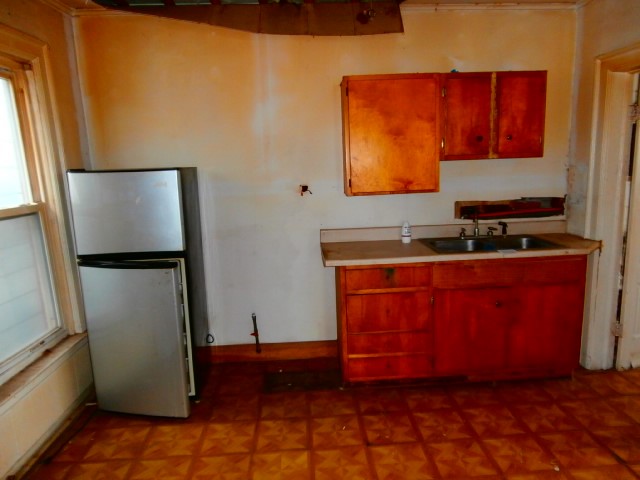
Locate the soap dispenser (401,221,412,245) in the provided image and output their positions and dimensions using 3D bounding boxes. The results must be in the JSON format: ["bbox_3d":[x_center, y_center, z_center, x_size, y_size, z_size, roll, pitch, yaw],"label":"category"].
[{"bbox_3d":[0.632,-0.057,3.231,0.065,0.166,0.060,-2,10,-2],"label":"soap dispenser"}]

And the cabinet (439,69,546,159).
[{"bbox_3d":[1.171,-0.857,3.130,0.720,0.567,0.275,-2,10,-2],"label":"cabinet"}]

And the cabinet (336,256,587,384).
[{"bbox_3d":[0.921,0.500,3.167,1.571,0.855,0.610,-2,10,-2],"label":"cabinet"}]

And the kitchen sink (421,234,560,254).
[{"bbox_3d":[1.177,0.102,3.128,0.840,0.170,0.540,-2,10,-2],"label":"kitchen sink"}]

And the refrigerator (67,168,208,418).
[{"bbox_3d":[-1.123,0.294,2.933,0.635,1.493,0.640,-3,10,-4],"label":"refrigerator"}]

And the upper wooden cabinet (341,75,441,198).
[{"bbox_3d":[0.493,-0.723,3.118,0.638,0.780,0.275,-2,10,-2],"label":"upper wooden cabinet"}]

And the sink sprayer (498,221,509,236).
[{"bbox_3d":[1.368,-0.082,3.312,0.070,0.120,0.040,-7,10,-27],"label":"sink sprayer"}]

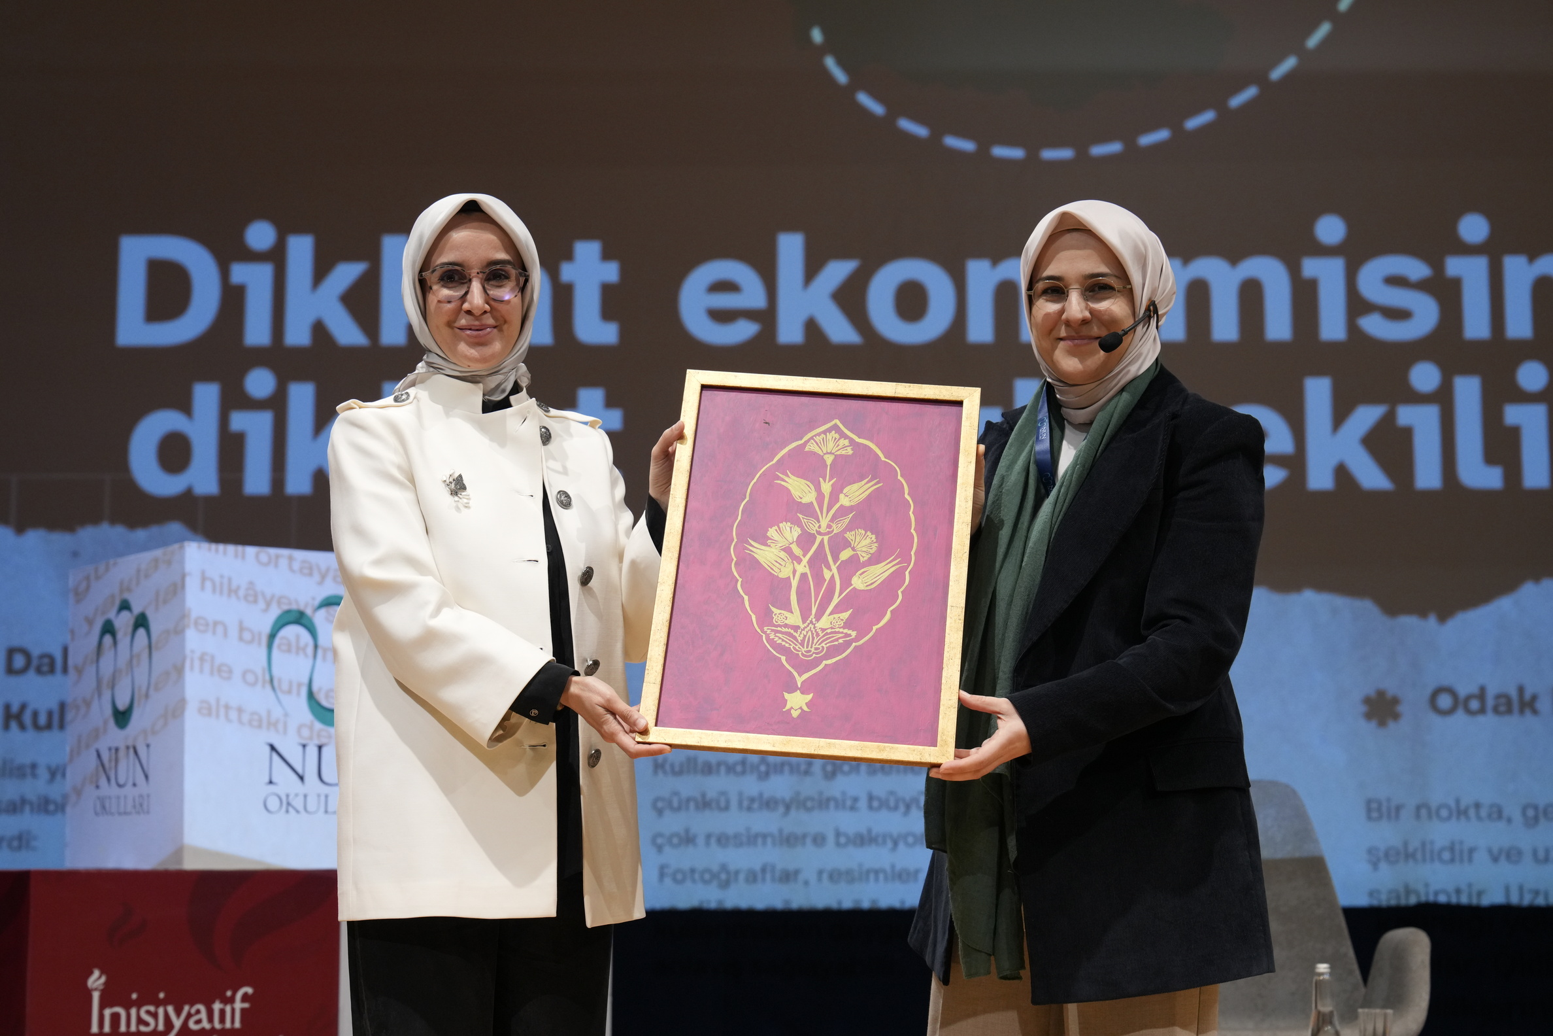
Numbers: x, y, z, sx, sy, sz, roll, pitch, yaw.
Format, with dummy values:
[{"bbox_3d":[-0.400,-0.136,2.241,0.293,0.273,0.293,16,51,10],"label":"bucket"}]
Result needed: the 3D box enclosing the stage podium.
[{"bbox_3d":[-1.232,0.473,6.082,0.710,0.720,0.710,5,-9,-36],"label":"stage podium"}]

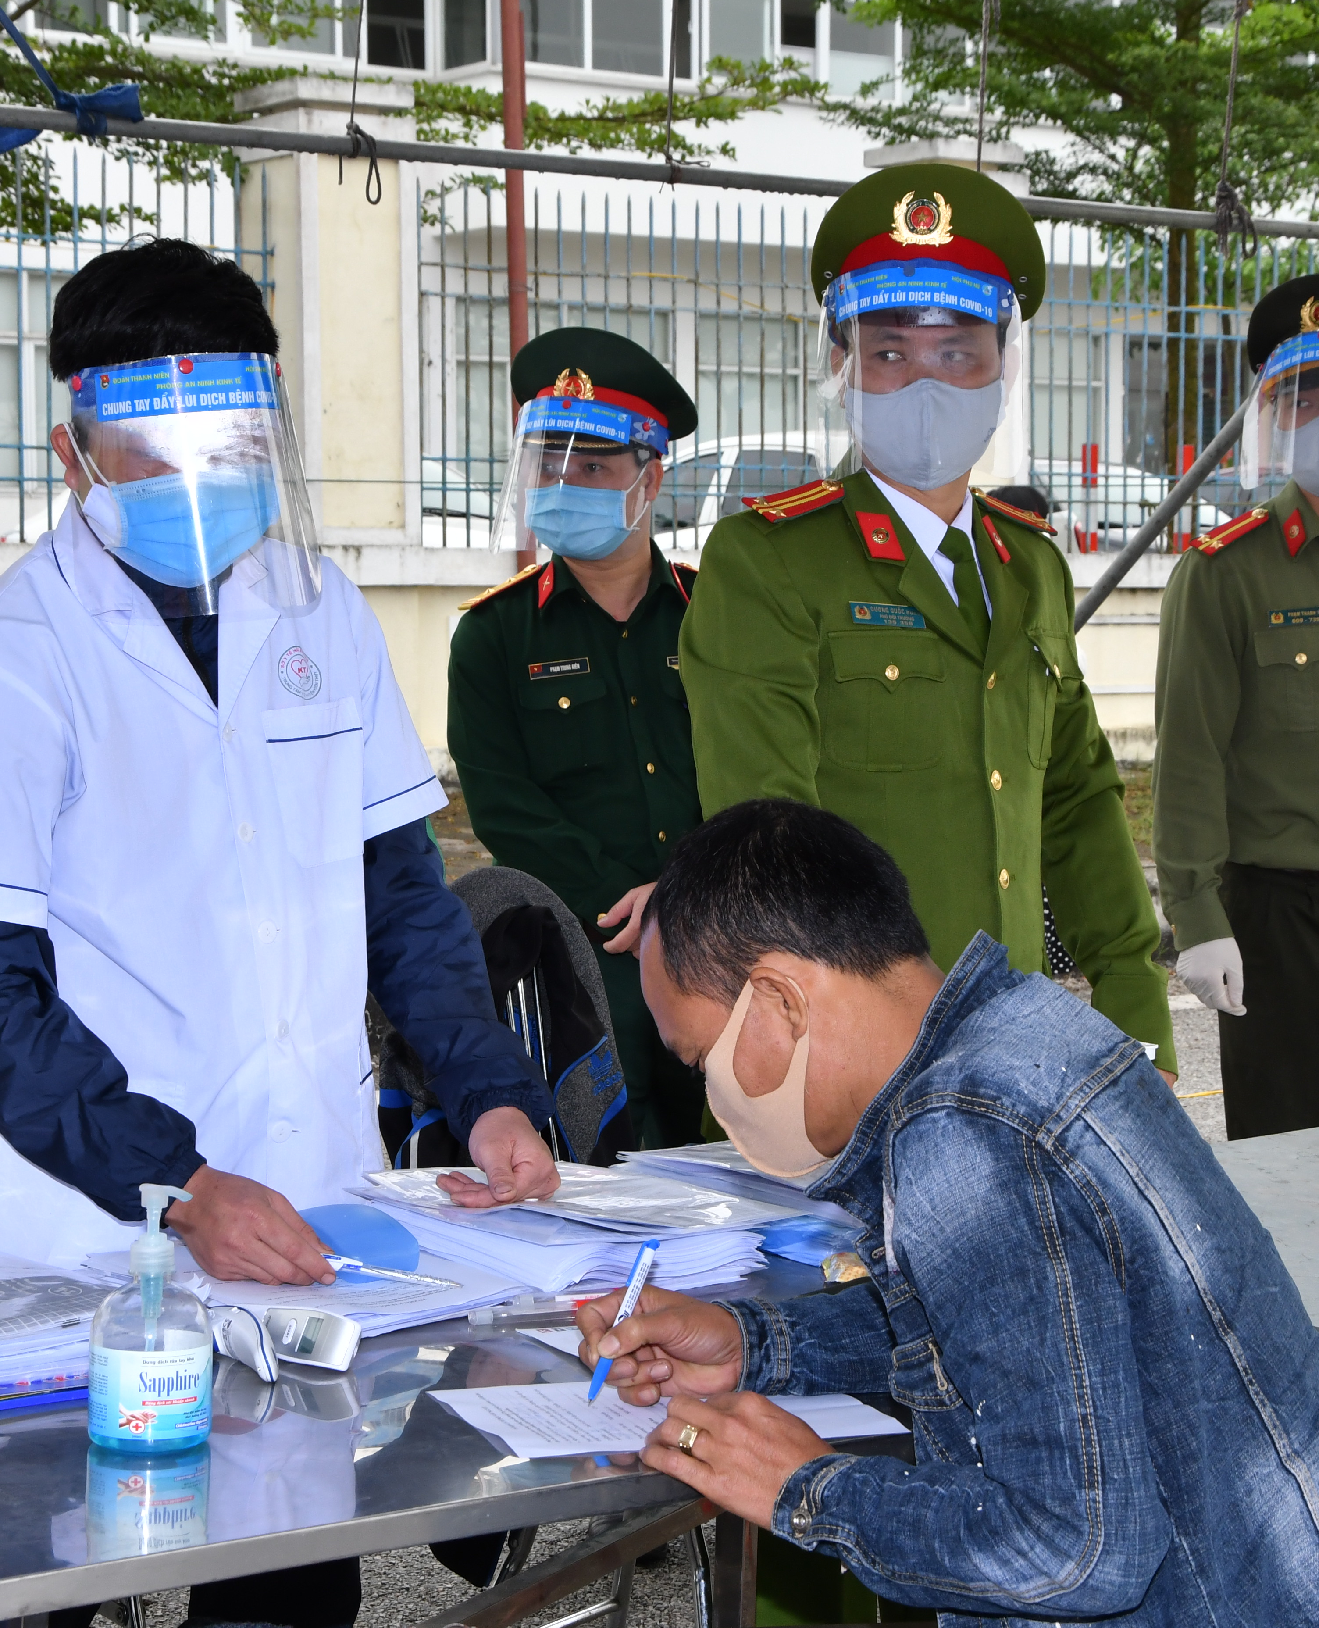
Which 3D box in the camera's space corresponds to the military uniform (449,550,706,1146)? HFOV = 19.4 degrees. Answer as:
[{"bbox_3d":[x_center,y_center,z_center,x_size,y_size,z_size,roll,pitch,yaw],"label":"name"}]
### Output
[{"bbox_3d":[-0.072,0.300,5.358,0.500,1.340,0.350,-2,6,-20],"label":"military uniform"}]

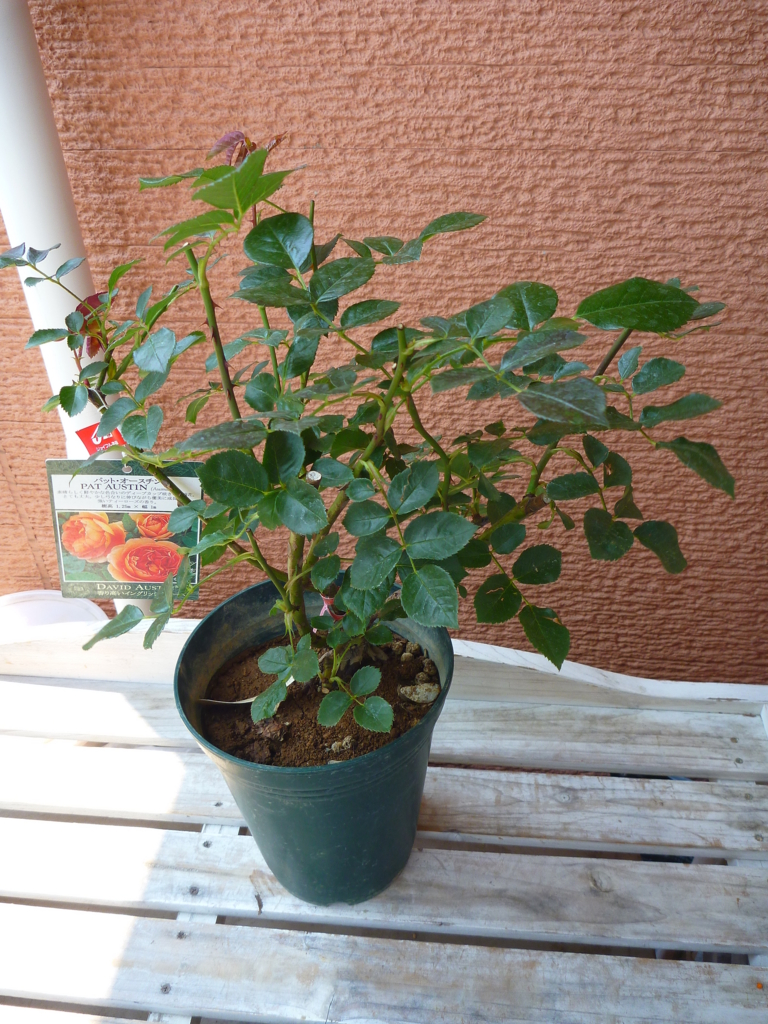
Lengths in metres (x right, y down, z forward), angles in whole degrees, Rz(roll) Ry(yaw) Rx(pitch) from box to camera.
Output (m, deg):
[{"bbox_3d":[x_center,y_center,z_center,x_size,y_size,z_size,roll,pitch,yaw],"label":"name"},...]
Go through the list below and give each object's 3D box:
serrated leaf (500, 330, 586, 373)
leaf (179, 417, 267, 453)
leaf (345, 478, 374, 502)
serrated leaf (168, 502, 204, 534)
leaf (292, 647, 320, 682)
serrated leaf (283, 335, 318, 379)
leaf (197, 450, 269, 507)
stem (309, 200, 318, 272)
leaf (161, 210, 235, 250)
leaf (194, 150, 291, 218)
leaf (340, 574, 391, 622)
[{"bbox_3d":[0.088,-0.088,0.455,0.051,0.008,0.031,-23,33,-4],"label":"serrated leaf"},{"bbox_3d":[-0.097,-0.046,0.495,0.055,0.008,0.033,-13,41,-21],"label":"leaf"},{"bbox_3d":[-0.014,-0.013,0.485,0.017,0.014,0.006,-2,-9,-1],"label":"leaf"},{"bbox_3d":[-0.126,0.005,0.521,0.023,0.005,0.020,-37,77,-17],"label":"serrated leaf"},{"bbox_3d":[-0.052,0.103,0.562,0.024,0.008,0.023,11,69,-25],"label":"leaf"},{"bbox_3d":[-0.047,-0.088,0.469,0.032,0.017,0.010,-54,20,-8],"label":"serrated leaf"},{"bbox_3d":[-0.088,-0.019,0.479,0.043,0.008,0.031,20,79,-5],"label":"leaf"},{"bbox_3d":[-0.036,-0.141,0.425,0.003,0.037,0.003,3,36,5],"label":"stem"},{"bbox_3d":[-0.093,-0.141,0.415,0.038,0.010,0.021,-24,47,0],"label":"leaf"},{"bbox_3d":[-0.065,-0.147,0.375,0.044,0.011,0.030,-5,74,6],"label":"leaf"},{"bbox_3d":[-0.012,0.054,0.537,0.032,0.036,0.010,6,9,-1],"label":"leaf"}]

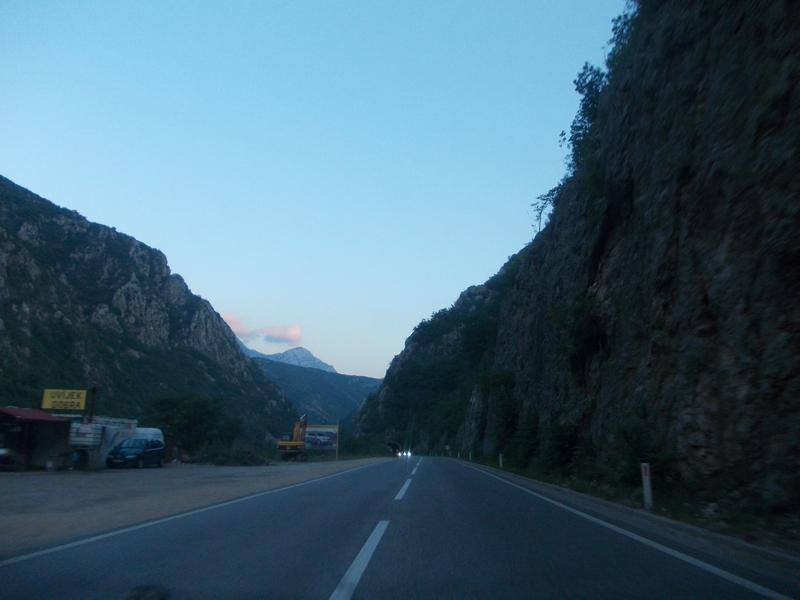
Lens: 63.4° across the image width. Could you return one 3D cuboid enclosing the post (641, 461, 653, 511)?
[{"bbox_3d":[4.205,3.178,11.043,0.125,0.768,0.100,-1,-13,2],"label":"post"}]

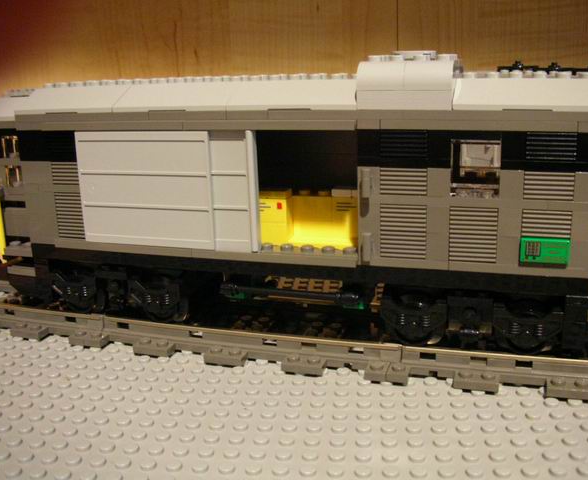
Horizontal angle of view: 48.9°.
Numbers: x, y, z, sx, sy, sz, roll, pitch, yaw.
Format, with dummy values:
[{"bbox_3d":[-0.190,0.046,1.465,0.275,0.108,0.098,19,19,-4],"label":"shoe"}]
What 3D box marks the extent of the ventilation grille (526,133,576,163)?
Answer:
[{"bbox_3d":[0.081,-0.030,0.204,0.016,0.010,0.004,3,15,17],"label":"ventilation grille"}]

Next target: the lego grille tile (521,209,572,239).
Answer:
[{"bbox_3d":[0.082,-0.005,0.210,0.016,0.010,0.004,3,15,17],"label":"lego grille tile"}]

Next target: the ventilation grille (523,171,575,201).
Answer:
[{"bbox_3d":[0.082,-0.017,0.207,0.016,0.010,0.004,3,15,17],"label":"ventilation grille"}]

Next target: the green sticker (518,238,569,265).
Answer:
[{"bbox_3d":[0.081,0.004,0.209,0.016,0.008,0.003,3,15,17],"label":"green sticker"}]

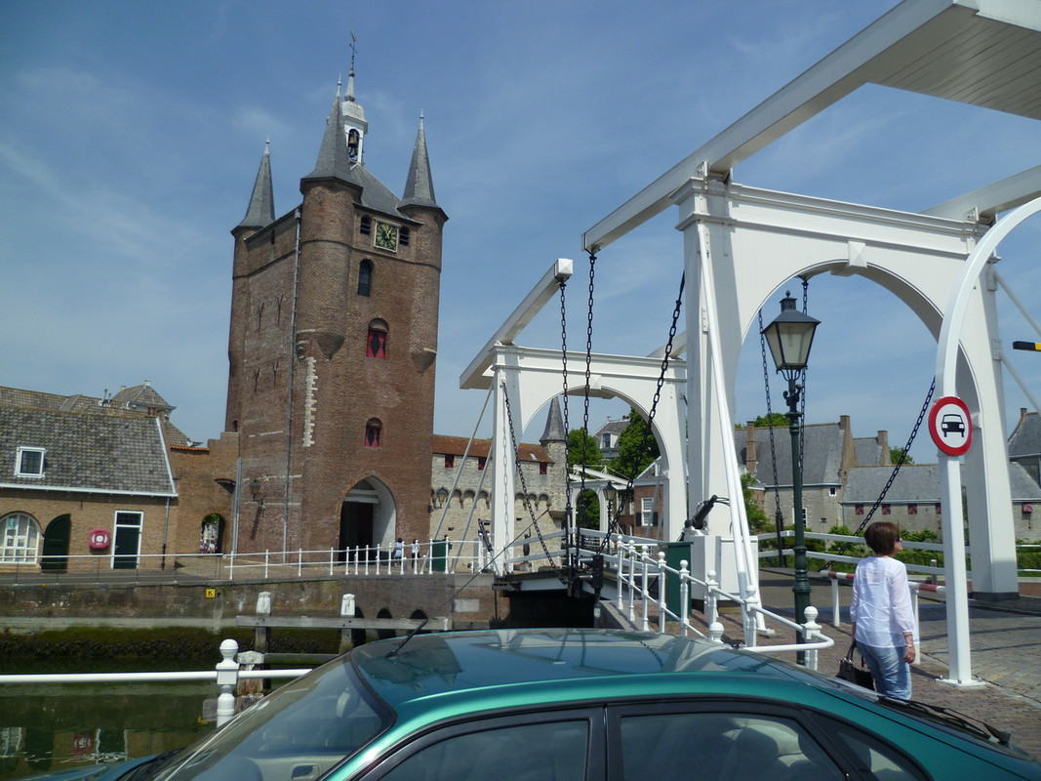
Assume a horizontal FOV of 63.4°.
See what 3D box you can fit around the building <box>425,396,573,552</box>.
[{"bbox_3d":[-3.193,5.839,56.382,11.300,10.600,6.000,8,-11,-39],"label":"building"}]

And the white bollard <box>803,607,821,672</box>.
[{"bbox_3d":[1.666,1.789,4.771,0.115,1.100,0.115,4,-9,-18],"label":"white bollard"}]

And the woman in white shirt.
[{"bbox_3d":[2.472,1.702,5.632,0.500,1.630,0.380,-6,-11,40],"label":"woman in white shirt"}]

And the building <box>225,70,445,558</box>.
[{"bbox_3d":[-11.952,-5.767,53.686,9.200,32.500,13.000,8,-11,-39],"label":"building"}]

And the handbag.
[{"bbox_3d":[2.292,1.902,5.750,0.160,0.360,0.330,-6,-11,39],"label":"handbag"}]

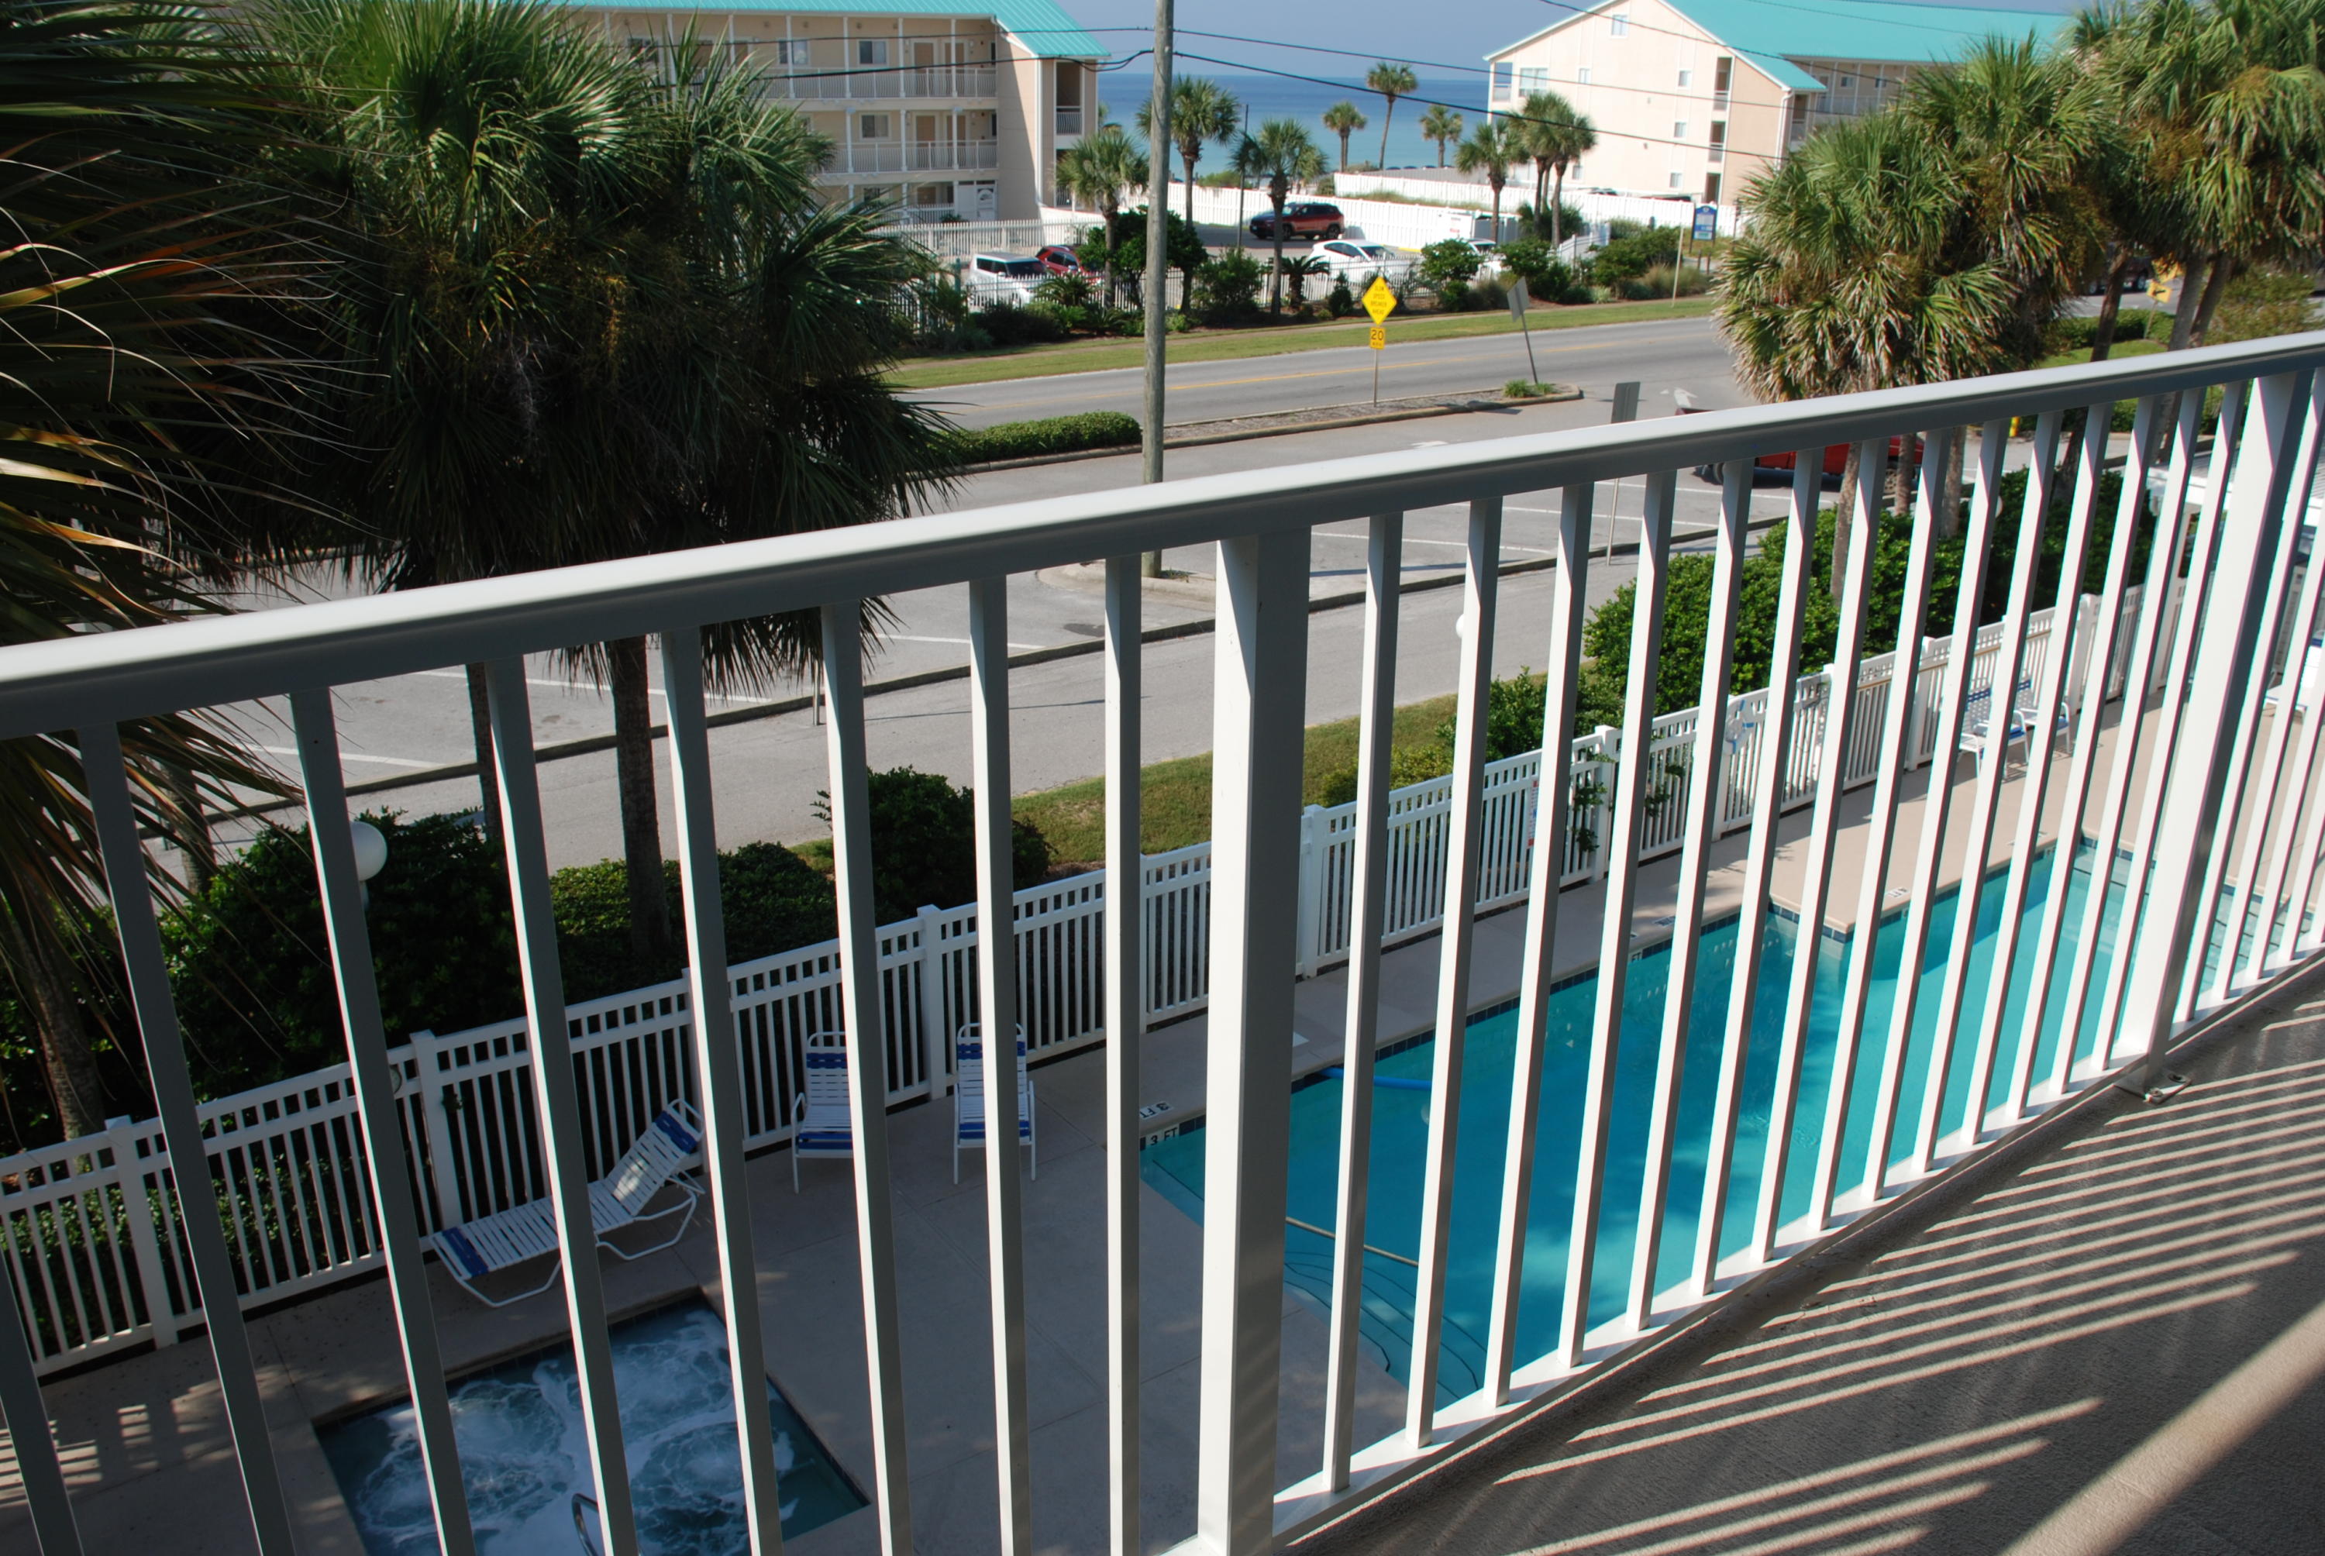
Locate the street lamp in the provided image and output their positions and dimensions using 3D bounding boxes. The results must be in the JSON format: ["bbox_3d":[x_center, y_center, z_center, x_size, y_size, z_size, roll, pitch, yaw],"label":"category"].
[{"bbox_3d":[-4.973,1.633,12.381,0.400,2.900,0.400,-8,22,-23],"label":"street lamp"}]

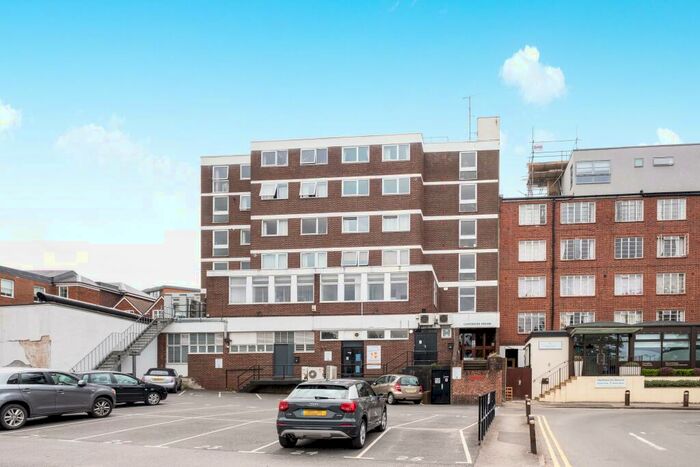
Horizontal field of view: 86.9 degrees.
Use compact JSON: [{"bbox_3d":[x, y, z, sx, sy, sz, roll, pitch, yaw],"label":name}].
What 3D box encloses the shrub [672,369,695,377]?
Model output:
[{"bbox_3d":[20.884,8.652,23.000,1.350,0.500,0.700,0,-6,4],"label":"shrub"}]

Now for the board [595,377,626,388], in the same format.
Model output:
[{"bbox_3d":[15.546,8.871,22.000,1.870,0.700,0.060,0,-6,4],"label":"board"}]

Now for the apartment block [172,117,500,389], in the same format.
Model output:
[{"bbox_3d":[-0.800,0.700,30.000,22.800,19.300,13.500,0,-6,4],"label":"apartment block"}]

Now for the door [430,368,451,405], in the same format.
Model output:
[{"bbox_3d":[5.087,8.599,20.700,1.050,1.980,0.100,0,-6,4],"label":"door"}]

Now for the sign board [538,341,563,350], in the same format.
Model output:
[{"bbox_3d":[12.384,6.929,22.800,1.400,0.520,0.060,0,-6,4],"label":"sign board"}]

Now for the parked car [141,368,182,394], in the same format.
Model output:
[{"bbox_3d":[-11.200,8.850,22.200,1.740,1.410,4.100,2,-6,-17],"label":"parked car"}]

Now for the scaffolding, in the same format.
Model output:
[{"bbox_3d":[16.989,-5.831,31.000,4.400,5.700,3.200,0,-6,4],"label":"scaffolding"}]

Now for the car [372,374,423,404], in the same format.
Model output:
[{"bbox_3d":[2.400,9.000,21.200,1.760,1.580,3.850,2,-6,-20],"label":"car"}]

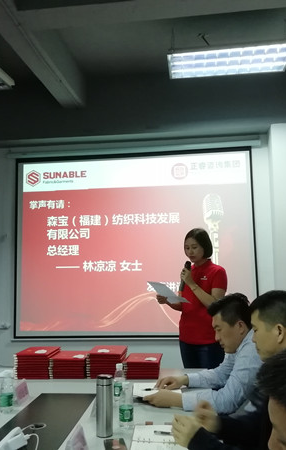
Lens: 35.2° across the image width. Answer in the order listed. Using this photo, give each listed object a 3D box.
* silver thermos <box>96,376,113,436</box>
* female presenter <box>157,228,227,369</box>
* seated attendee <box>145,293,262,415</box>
[{"bbox_3d":[-0.146,0.688,1.716,0.064,0.219,0.064,-2,-5,6],"label":"silver thermos"},{"bbox_3d":[0.373,0.841,3.135,0.460,1.640,0.460,3,-7,-40],"label":"female presenter"},{"bbox_3d":[0.387,0.934,2.024,0.750,1.245,0.520,-3,-5,11],"label":"seated attendee"}]

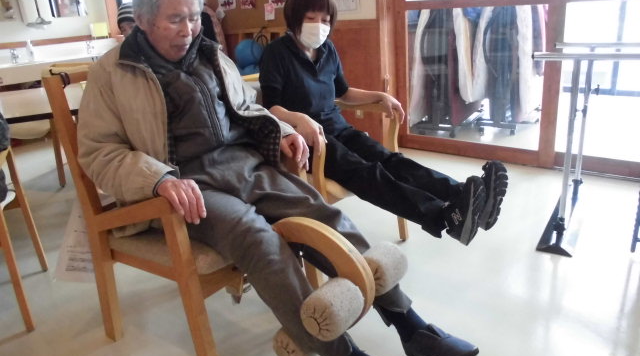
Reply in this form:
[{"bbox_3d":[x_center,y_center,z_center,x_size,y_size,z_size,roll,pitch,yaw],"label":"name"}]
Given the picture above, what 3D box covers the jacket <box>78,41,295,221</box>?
[{"bbox_3d":[-0.375,-0.142,1.418,0.470,0.530,0.580,13,26,39],"label":"jacket"}]

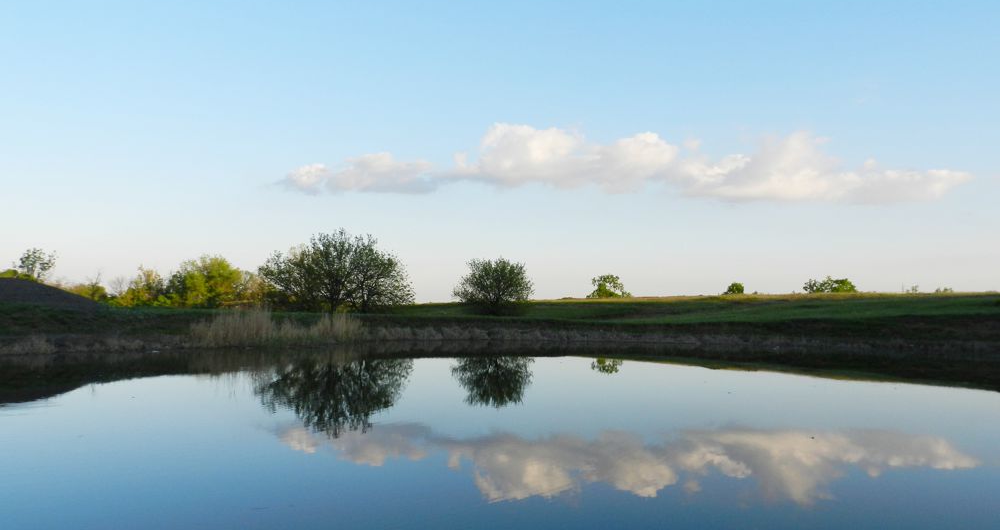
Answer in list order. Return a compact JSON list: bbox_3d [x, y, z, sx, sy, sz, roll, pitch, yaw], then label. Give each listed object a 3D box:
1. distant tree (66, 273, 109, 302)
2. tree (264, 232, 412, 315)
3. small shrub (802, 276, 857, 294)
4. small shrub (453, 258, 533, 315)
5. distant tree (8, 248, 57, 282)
[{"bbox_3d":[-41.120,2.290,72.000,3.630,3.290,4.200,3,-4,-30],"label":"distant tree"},{"bbox_3d":[-10.580,0.520,47.000,9.780,5.660,8.000,2,-4,-13],"label":"tree"},{"bbox_3d":[49.270,3.290,108.000,7.340,3.140,6.000,-1,-4,25],"label":"small shrub"},{"bbox_3d":[-0.530,1.520,51.000,5.650,4.100,5.200,1,-4,-1],"label":"small shrub"},{"bbox_3d":[-49.200,0.370,76.000,4.240,4.210,4.500,3,-4,-33],"label":"distant tree"}]

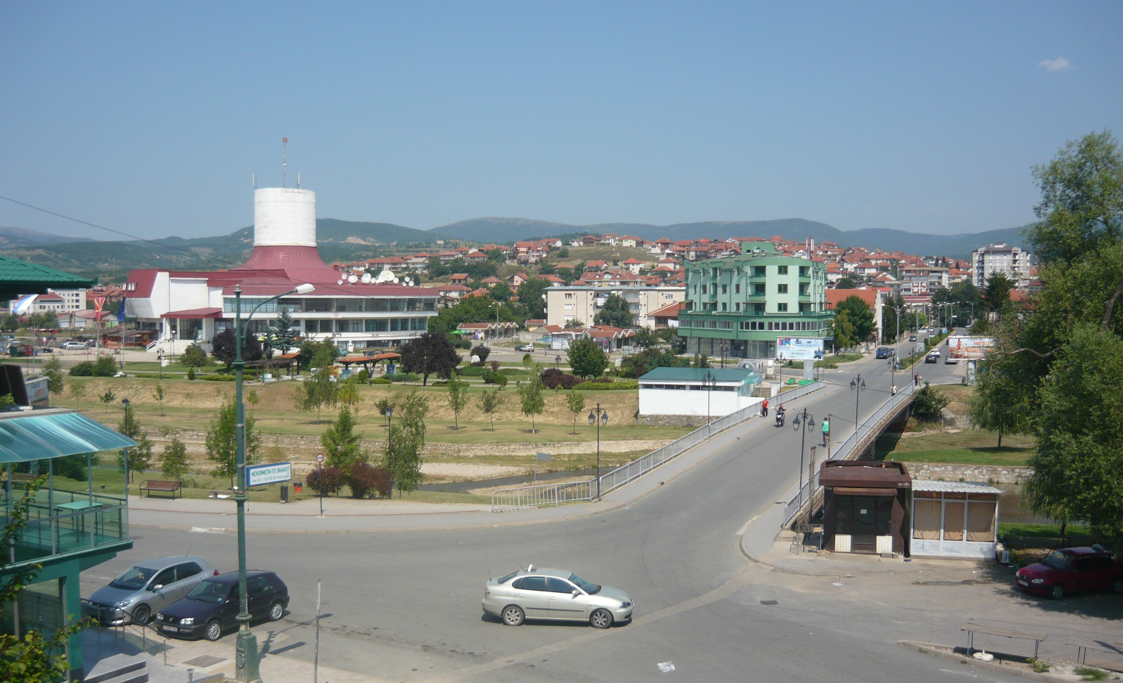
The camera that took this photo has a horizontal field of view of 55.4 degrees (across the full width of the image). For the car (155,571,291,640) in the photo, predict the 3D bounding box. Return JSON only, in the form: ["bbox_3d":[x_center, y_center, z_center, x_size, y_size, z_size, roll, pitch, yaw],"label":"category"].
[{"bbox_3d":[-10.091,7.863,32.212,1.700,1.430,4.020,1,2,31],"label":"car"}]

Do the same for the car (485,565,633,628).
[{"bbox_3d":[-0.070,7.190,30.500,4.280,1.450,1.710,0,3,6],"label":"car"}]

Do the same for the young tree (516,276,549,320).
[{"bbox_3d":[-7.458,-10.670,280.000,8.949,12.850,8.681,0,3,0],"label":"young tree"}]

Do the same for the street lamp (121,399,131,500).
[{"bbox_3d":[-22.140,5.136,54.500,0.420,4.500,0.420,0,2,0],"label":"street lamp"}]

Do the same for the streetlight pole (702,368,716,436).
[{"bbox_3d":[9.604,4.127,69.403,1.000,4.452,0.350,1,3,22],"label":"streetlight pole"}]

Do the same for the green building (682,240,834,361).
[{"bbox_3d":[31.020,-6.755,173.205,20.000,18.373,19.000,0,3,-12],"label":"green building"}]

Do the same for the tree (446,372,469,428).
[{"bbox_3d":[-8.983,5.098,92.500,1.971,5.117,1.912,0,3,0],"label":"tree"}]

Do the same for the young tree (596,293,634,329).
[{"bbox_3d":[11.748,-6.259,235.000,8.667,8.859,8.407,0,3,0],"label":"young tree"}]

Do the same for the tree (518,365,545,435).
[{"bbox_3d":[-2.522,4.858,90.500,2.299,5.859,2.230,0,3,0],"label":"tree"}]

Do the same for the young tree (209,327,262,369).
[{"bbox_3d":[-38.562,0.937,127.000,6.037,5.100,5.856,0,3,0],"label":"young tree"}]

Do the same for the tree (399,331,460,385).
[{"bbox_3d":[-16.719,2.118,136.000,7.910,7.020,7.910,0,2,0],"label":"tree"}]

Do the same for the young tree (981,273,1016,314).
[{"bbox_3d":[110.217,-10.269,269.682,7.778,14.577,7.778,1,3,22],"label":"young tree"}]

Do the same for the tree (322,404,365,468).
[{"bbox_3d":[-10.651,5.336,52.300,2.010,4.460,2.010,0,2,0],"label":"tree"}]

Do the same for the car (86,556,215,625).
[{"bbox_3d":[-13.084,7.893,34.344,1.760,1.510,4.220,1,2,25],"label":"car"}]

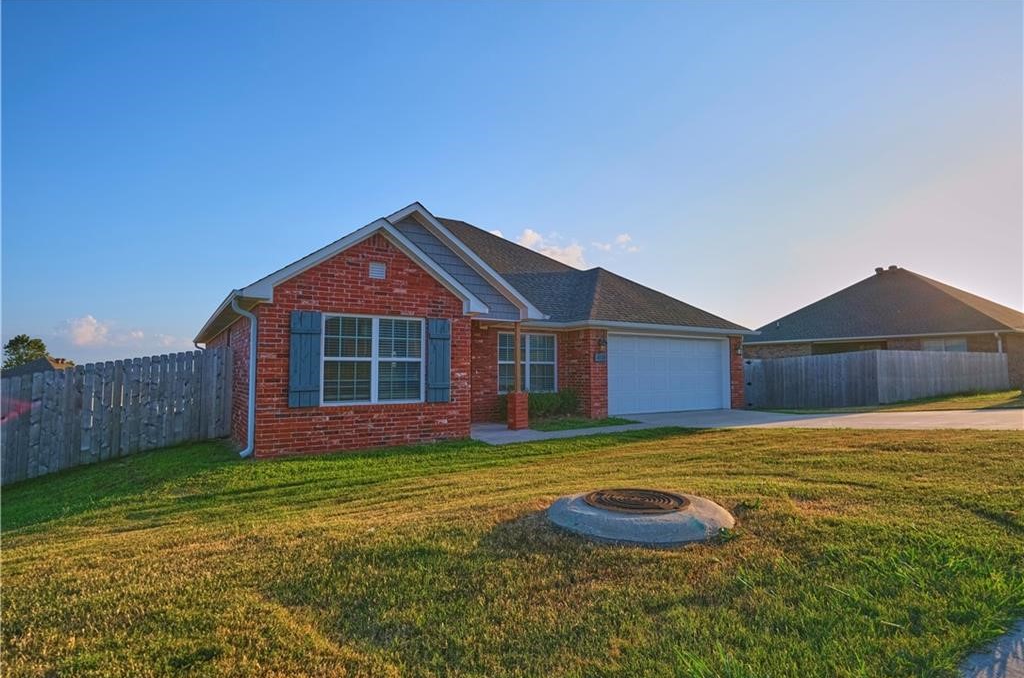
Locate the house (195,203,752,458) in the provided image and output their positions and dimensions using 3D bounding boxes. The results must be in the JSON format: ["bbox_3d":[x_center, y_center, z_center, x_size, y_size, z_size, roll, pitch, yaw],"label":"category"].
[{"bbox_3d":[-1.969,-0.914,17.353,14.480,6.650,14.080,2,-4,-34],"label":"house"}]

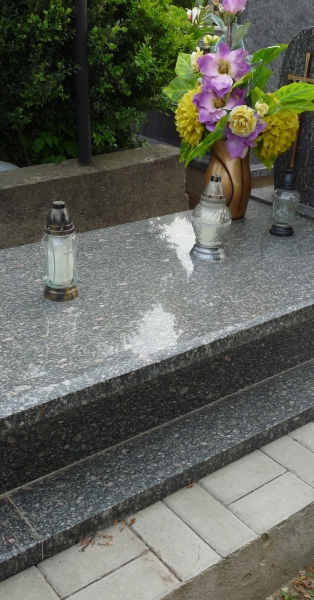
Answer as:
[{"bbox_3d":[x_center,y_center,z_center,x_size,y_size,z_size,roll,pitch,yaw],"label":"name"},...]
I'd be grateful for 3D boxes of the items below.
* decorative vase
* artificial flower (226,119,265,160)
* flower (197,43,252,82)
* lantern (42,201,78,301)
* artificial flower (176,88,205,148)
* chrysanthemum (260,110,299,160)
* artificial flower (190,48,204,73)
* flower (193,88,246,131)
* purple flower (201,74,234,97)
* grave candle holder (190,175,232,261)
[{"bbox_3d":[0.265,-0.437,2.237,0.165,0.275,0.168,2,25,-1],"label":"decorative vase"},{"bbox_3d":[0.309,-0.567,2.179,0.145,0.150,0.085,5,24,7],"label":"artificial flower"},{"bbox_3d":[0.214,-0.765,2.010,0.175,0.140,0.090,4,13,5],"label":"flower"},{"bbox_3d":[-0.246,-0.127,1.575,0.095,0.245,0.095,2,25,-1],"label":"lantern"},{"bbox_3d":[0.121,-0.662,2.250,0.100,0.205,0.140,-13,28,-29],"label":"artificial flower"},{"bbox_3d":[0.432,-0.591,2.229,0.155,0.175,0.115,-9,26,-22],"label":"chrysanthemum"},{"bbox_3d":[0.142,-0.840,2.189,0.060,0.085,0.055,17,28,30],"label":"artificial flower"},{"bbox_3d":[0.206,-0.630,2.054,0.175,0.150,0.090,4,13,4],"label":"flower"},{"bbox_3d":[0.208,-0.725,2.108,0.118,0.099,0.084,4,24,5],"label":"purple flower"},{"bbox_3d":[0.160,-0.250,1.866,0.120,0.245,0.120,2,25,-1],"label":"grave candle holder"}]

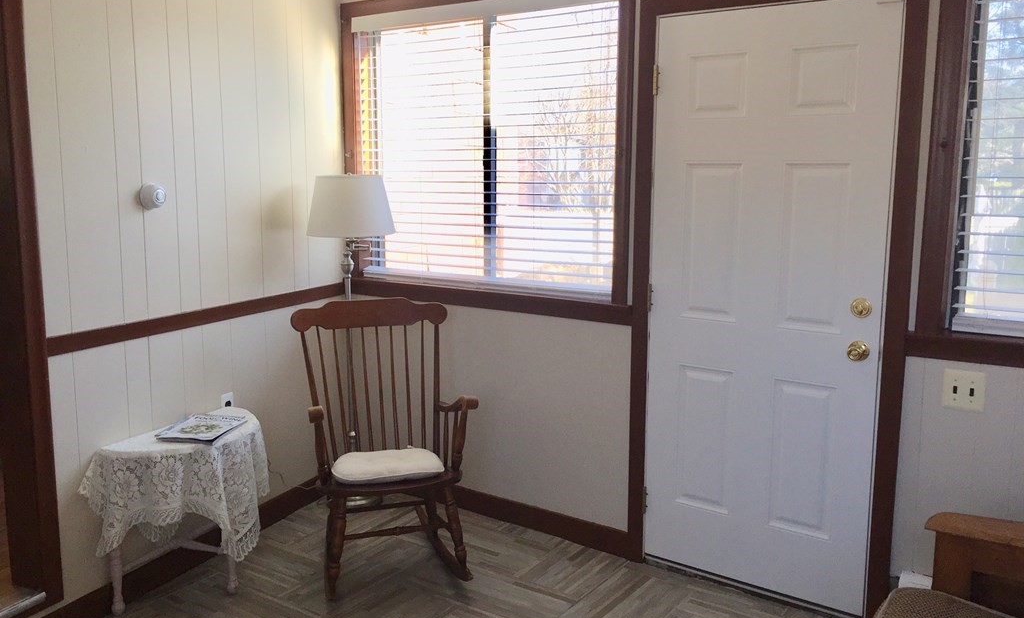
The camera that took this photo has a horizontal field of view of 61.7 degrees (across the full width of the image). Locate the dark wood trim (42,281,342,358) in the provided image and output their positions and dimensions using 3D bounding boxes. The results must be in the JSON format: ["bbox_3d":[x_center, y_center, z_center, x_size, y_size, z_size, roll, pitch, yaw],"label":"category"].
[{"bbox_3d":[-1.129,0.014,3.404,0.020,0.063,1.590,4,9,24],"label":"dark wood trim"}]

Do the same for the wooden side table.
[{"bbox_3d":[-1.125,0.728,3.096,0.345,0.595,0.630,4,9,24],"label":"wooden side table"}]

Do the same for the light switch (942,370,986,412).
[{"bbox_3d":[1.381,0.251,2.621,0.113,0.116,0.014,6,10,34],"label":"light switch"}]

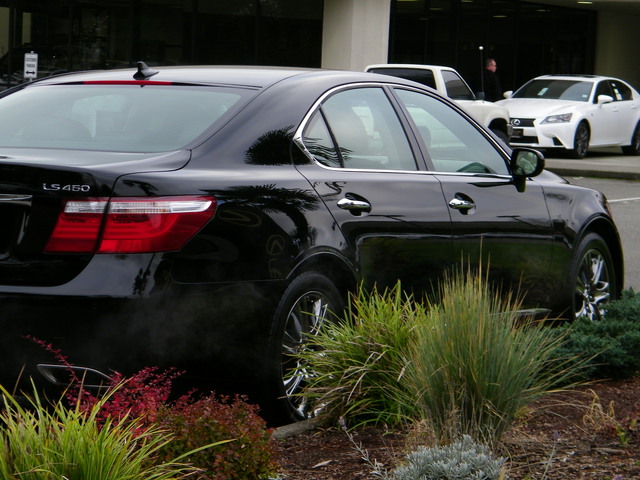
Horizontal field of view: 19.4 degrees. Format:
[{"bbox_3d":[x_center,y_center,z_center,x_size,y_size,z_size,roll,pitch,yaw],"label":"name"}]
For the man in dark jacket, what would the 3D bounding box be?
[{"bbox_3d":[3.150,-2.422,34.000,0.360,1.750,0.520,1,4,-6],"label":"man in dark jacket"}]

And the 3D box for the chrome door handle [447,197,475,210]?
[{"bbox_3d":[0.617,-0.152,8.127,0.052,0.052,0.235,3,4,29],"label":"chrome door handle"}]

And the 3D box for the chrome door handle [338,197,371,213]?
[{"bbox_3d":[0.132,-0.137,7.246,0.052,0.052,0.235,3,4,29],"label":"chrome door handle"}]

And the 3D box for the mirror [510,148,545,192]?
[{"bbox_3d":[0.975,-0.325,8.714,0.180,0.205,0.140,3,4,29],"label":"mirror"}]

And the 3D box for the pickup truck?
[{"bbox_3d":[1.518,-2.012,30.333,1.720,1.650,4.700,4,5,29],"label":"pickup truck"}]

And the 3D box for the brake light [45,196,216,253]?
[{"bbox_3d":[-0.654,-0.058,6.427,0.450,0.190,0.420,3,4,29],"label":"brake light"}]

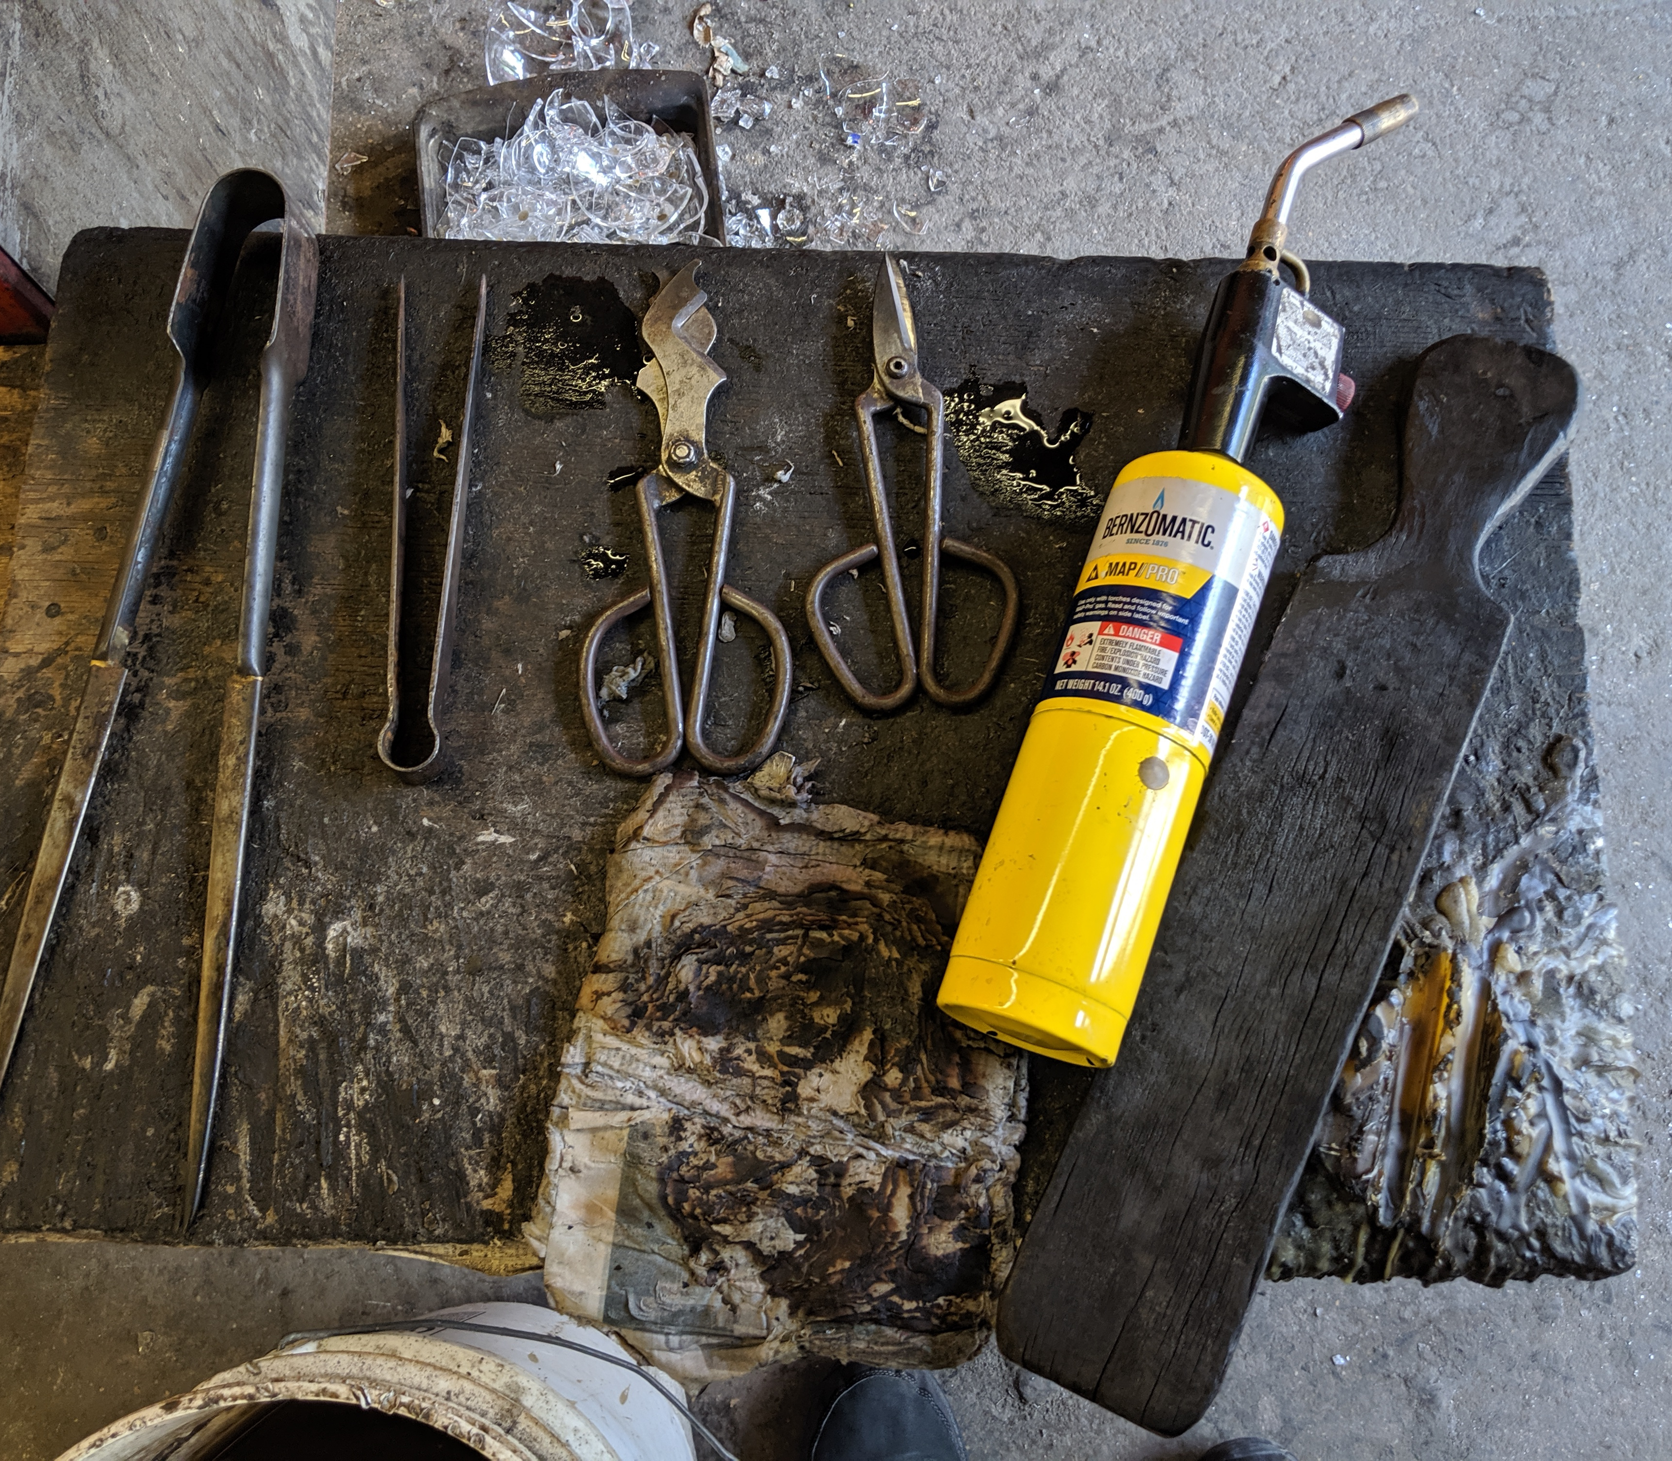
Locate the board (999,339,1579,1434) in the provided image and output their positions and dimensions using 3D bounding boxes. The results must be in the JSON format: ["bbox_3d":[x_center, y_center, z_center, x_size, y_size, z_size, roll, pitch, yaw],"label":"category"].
[{"bbox_3d":[0.200,0.042,0.643,0.088,0.017,0.484,25,77,6],"label":"board"}]

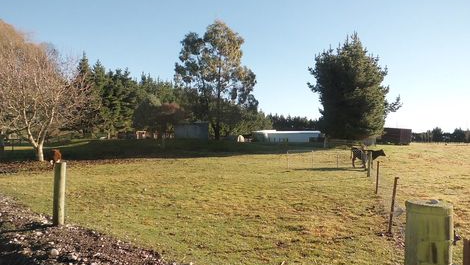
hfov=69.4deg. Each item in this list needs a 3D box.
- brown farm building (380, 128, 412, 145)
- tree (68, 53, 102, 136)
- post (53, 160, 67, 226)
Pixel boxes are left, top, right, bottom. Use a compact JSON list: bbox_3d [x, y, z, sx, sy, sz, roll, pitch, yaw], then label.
[{"bbox_3d":[36.700,1.030,78.800,5.500,3.600,5.500,2,-1,-43],"label":"brown farm building"},{"bbox_3d":[-25.600,-6.500,58.000,5.200,14.300,5.200,1,-1,0],"label":"tree"},{"bbox_3d":[-3.180,1.120,6.130,0.190,1.130,0.190,1,-1,0],"label":"post"}]

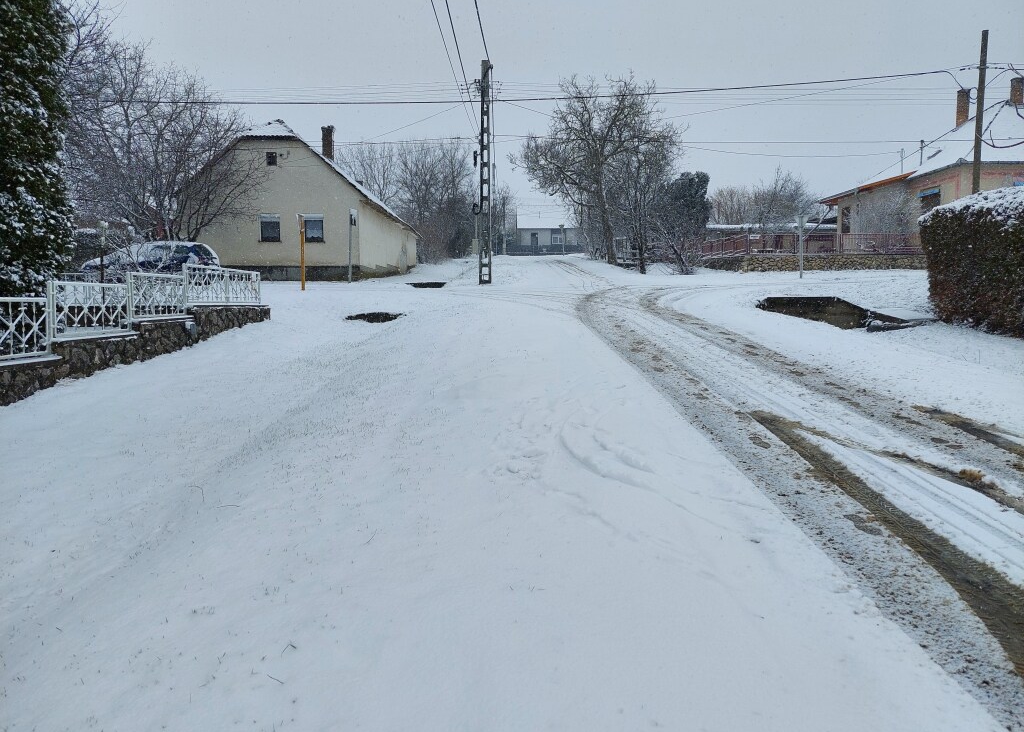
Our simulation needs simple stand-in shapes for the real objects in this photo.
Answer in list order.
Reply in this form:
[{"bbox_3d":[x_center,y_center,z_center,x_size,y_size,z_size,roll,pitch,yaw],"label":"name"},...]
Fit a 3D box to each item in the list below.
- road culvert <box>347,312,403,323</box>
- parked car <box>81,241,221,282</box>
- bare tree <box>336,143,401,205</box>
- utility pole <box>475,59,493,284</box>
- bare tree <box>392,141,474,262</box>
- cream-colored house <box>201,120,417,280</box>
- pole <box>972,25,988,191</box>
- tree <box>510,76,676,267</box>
[{"bbox_3d":[-3.287,-1.150,16.965,1.350,0.420,0.700,0,5,0],"label":"road culvert"},{"bbox_3d":[-12.127,-3.468,23.786,4.200,1.500,1.760,1,5,7],"label":"parked car"},{"bbox_3d":[-10.406,-11.714,51.160,5.200,8.580,5.200,0,5,0],"label":"bare tree"},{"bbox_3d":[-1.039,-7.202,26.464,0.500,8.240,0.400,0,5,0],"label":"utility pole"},{"bbox_3d":[-5.466,-11.362,49.183,6.000,8.310,5.500,0,5,0],"label":"bare tree"},{"bbox_3d":[-9.800,-7.708,36.358,7.900,7.300,15.900,0,5,1],"label":"cream-colored house"},{"bbox_3d":[12.209,-5.125,18.617,0.220,7.170,0.220,0,5,0],"label":"pole"},{"bbox_3d":[4.501,-10.788,39.195,9.000,10.280,8.500,0,5,0],"label":"tree"}]

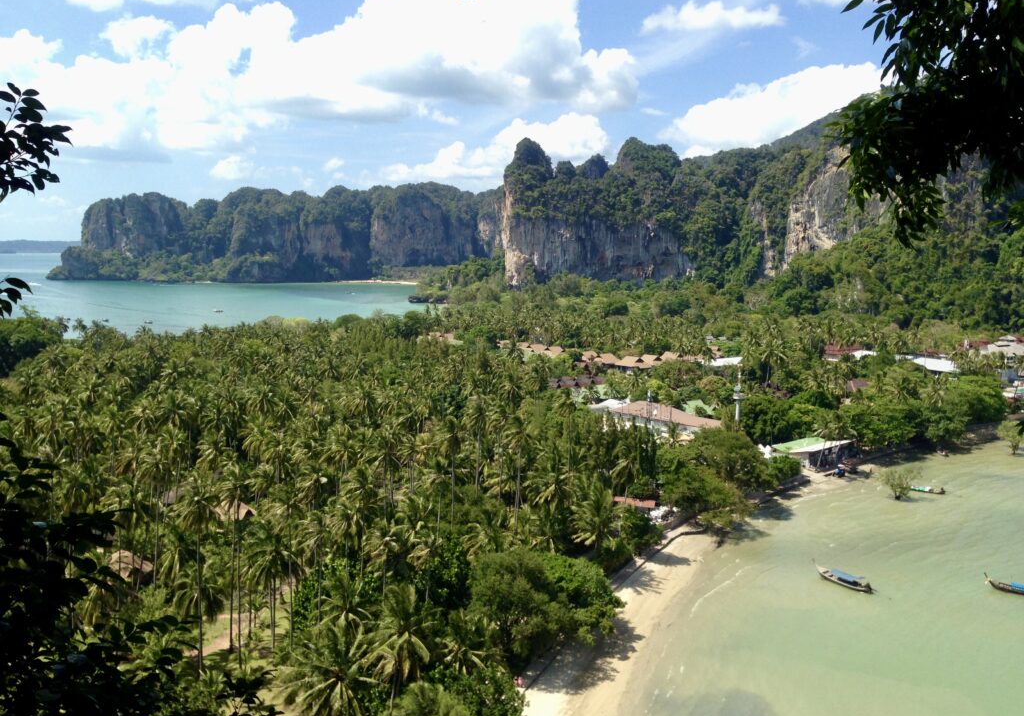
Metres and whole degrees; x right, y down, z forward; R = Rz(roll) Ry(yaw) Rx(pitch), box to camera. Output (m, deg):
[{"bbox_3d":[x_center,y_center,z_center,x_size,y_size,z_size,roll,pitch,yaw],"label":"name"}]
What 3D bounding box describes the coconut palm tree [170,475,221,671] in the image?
[{"bbox_3d":[-39.763,26.943,121.963,6.700,25.300,6.700,0,7,0],"label":"coconut palm tree"}]

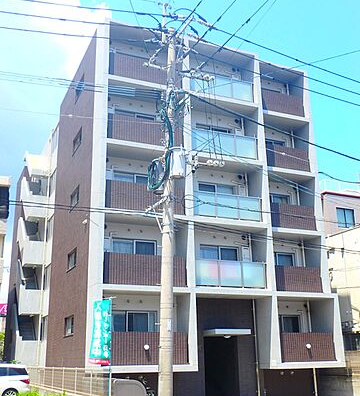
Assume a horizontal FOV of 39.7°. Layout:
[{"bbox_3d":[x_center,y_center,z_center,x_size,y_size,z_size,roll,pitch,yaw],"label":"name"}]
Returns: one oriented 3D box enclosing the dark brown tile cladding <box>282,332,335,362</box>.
[{"bbox_3d":[5.117,5.969,19.976,2.653,1.115,0.150,6,-19,-23],"label":"dark brown tile cladding"}]

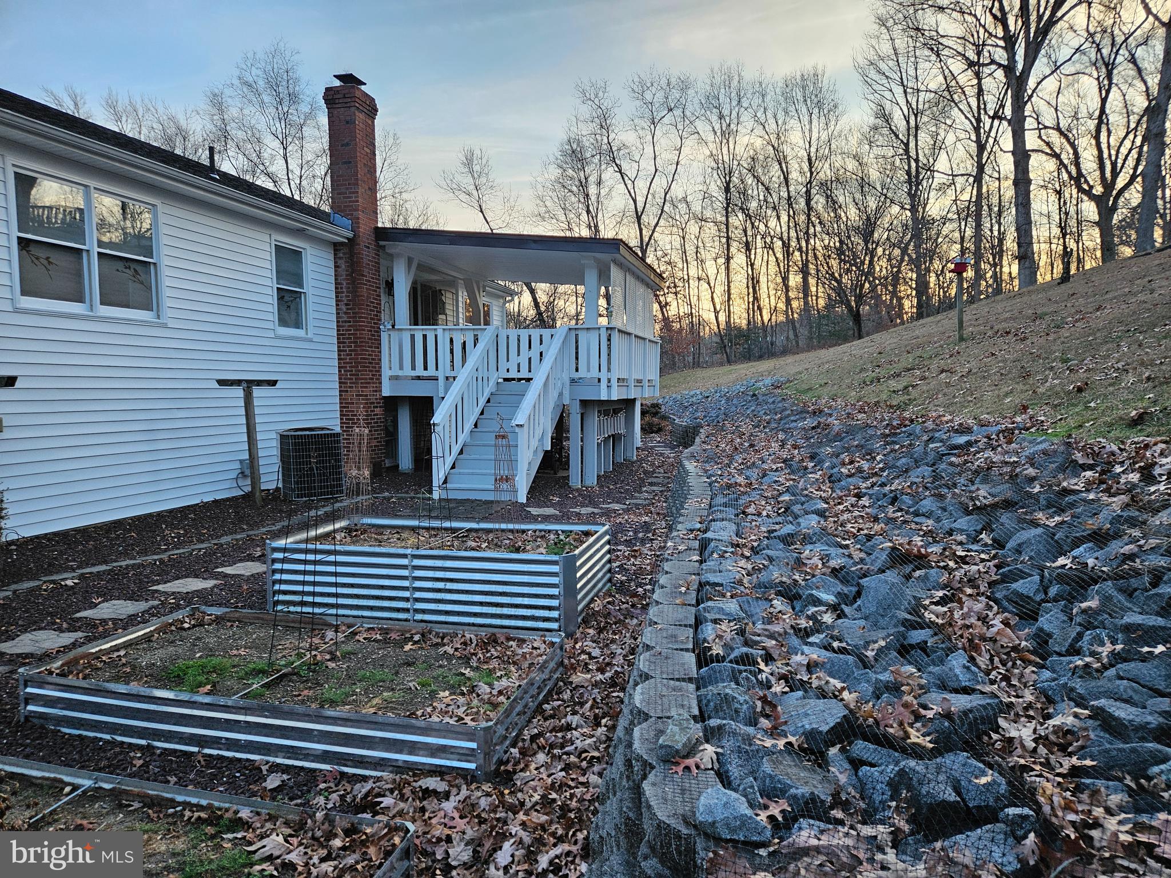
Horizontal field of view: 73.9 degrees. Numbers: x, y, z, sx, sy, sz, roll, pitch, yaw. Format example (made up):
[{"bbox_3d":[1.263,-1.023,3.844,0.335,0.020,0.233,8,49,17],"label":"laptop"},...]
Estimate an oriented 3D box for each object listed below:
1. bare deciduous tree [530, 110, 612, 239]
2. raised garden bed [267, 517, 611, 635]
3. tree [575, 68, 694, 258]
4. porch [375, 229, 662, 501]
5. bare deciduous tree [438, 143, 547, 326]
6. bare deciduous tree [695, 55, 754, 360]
[{"bbox_3d":[-0.701,-10.815,42.564,4.554,13.620,4.327,0,4,-1],"label":"bare deciduous tree"},{"bbox_3d":[-1.118,1.047,6.370,2.440,0.555,1.270,1,4,14],"label":"raised garden bed"},{"bbox_3d":[2.549,-11.506,40.514,6.193,15.185,5.883,0,4,4],"label":"tree"},{"bbox_3d":[-1.276,-1.526,14.376,4.500,4.350,7.000,1,4,14],"label":"porch"},{"bbox_3d":[-3.749,-7.628,32.704,4.922,9.260,4.676,-1,4,-6],"label":"bare deciduous tree"},{"bbox_3d":[8.123,-13.202,45.450,3.367,17.190,3.198,1,4,10],"label":"bare deciduous tree"}]

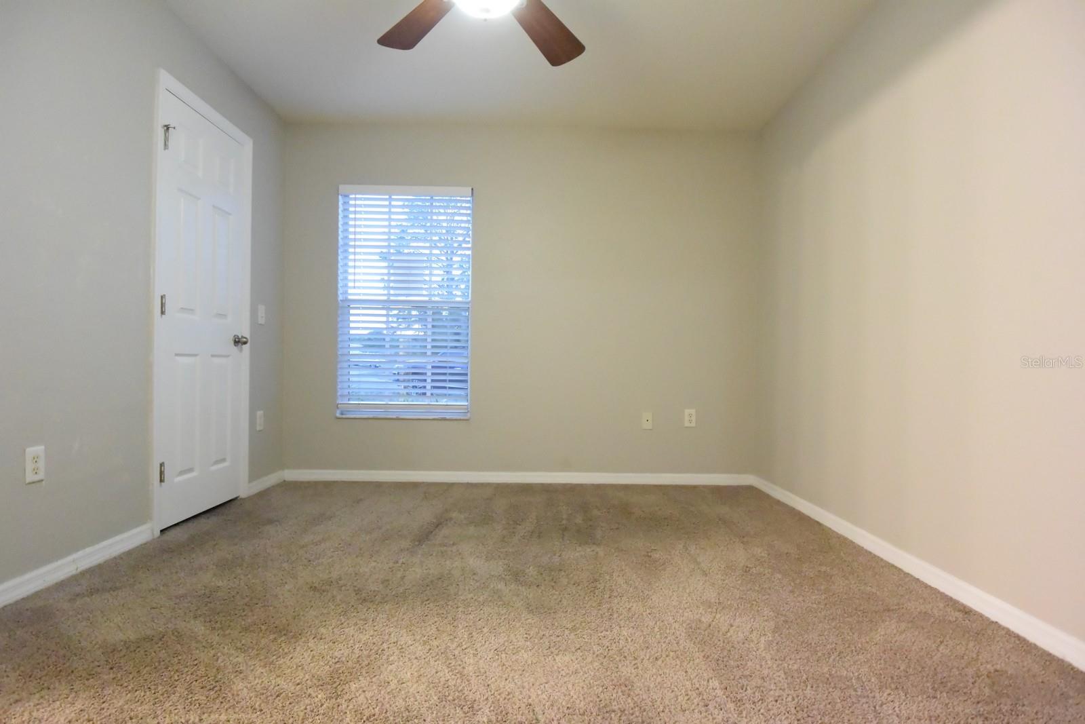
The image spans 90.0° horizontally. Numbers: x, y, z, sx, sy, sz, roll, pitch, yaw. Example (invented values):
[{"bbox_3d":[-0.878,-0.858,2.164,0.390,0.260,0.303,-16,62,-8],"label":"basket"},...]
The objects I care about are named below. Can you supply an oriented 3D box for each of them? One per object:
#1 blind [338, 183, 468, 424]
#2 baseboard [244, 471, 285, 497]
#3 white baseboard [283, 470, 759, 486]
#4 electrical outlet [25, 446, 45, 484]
[{"bbox_3d":[-0.937,-0.405,3.708,0.904,1.590,0.100,1,0,0],"label":"blind"},{"bbox_3d":[-1.755,0.765,3.450,0.016,0.080,0.464,1,0,0],"label":"baseboard"},{"bbox_3d":[-0.163,0.786,3.688,3.185,0.080,0.016,1,0,0],"label":"white baseboard"},{"bbox_3d":[-1.748,0.356,1.874,0.010,0.117,0.069,1,0,0],"label":"electrical outlet"}]

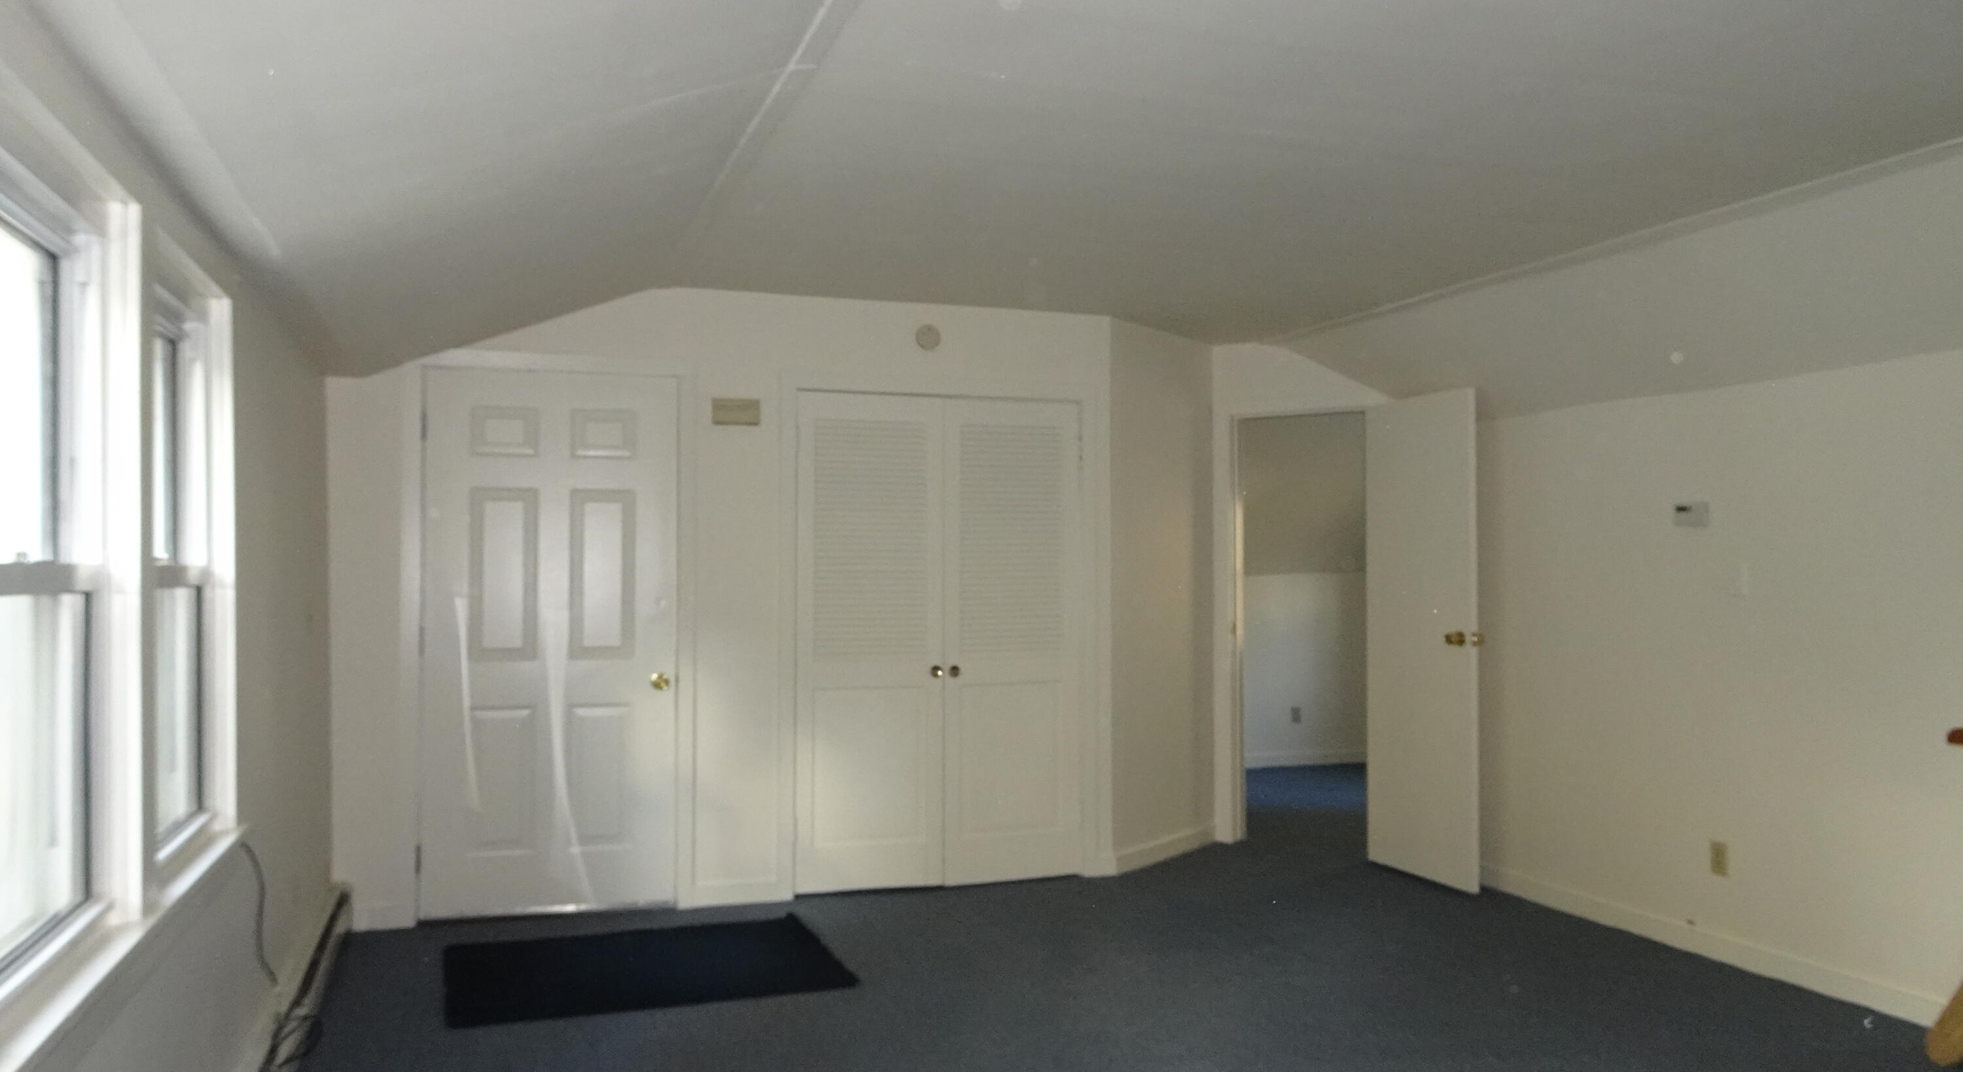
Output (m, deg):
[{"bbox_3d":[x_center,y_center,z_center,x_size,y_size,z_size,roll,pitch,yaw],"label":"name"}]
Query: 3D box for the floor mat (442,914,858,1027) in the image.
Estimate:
[{"bbox_3d":[-1.111,1.407,4.489,1.218,0.012,0.900,1,-2,-21],"label":"floor mat"}]

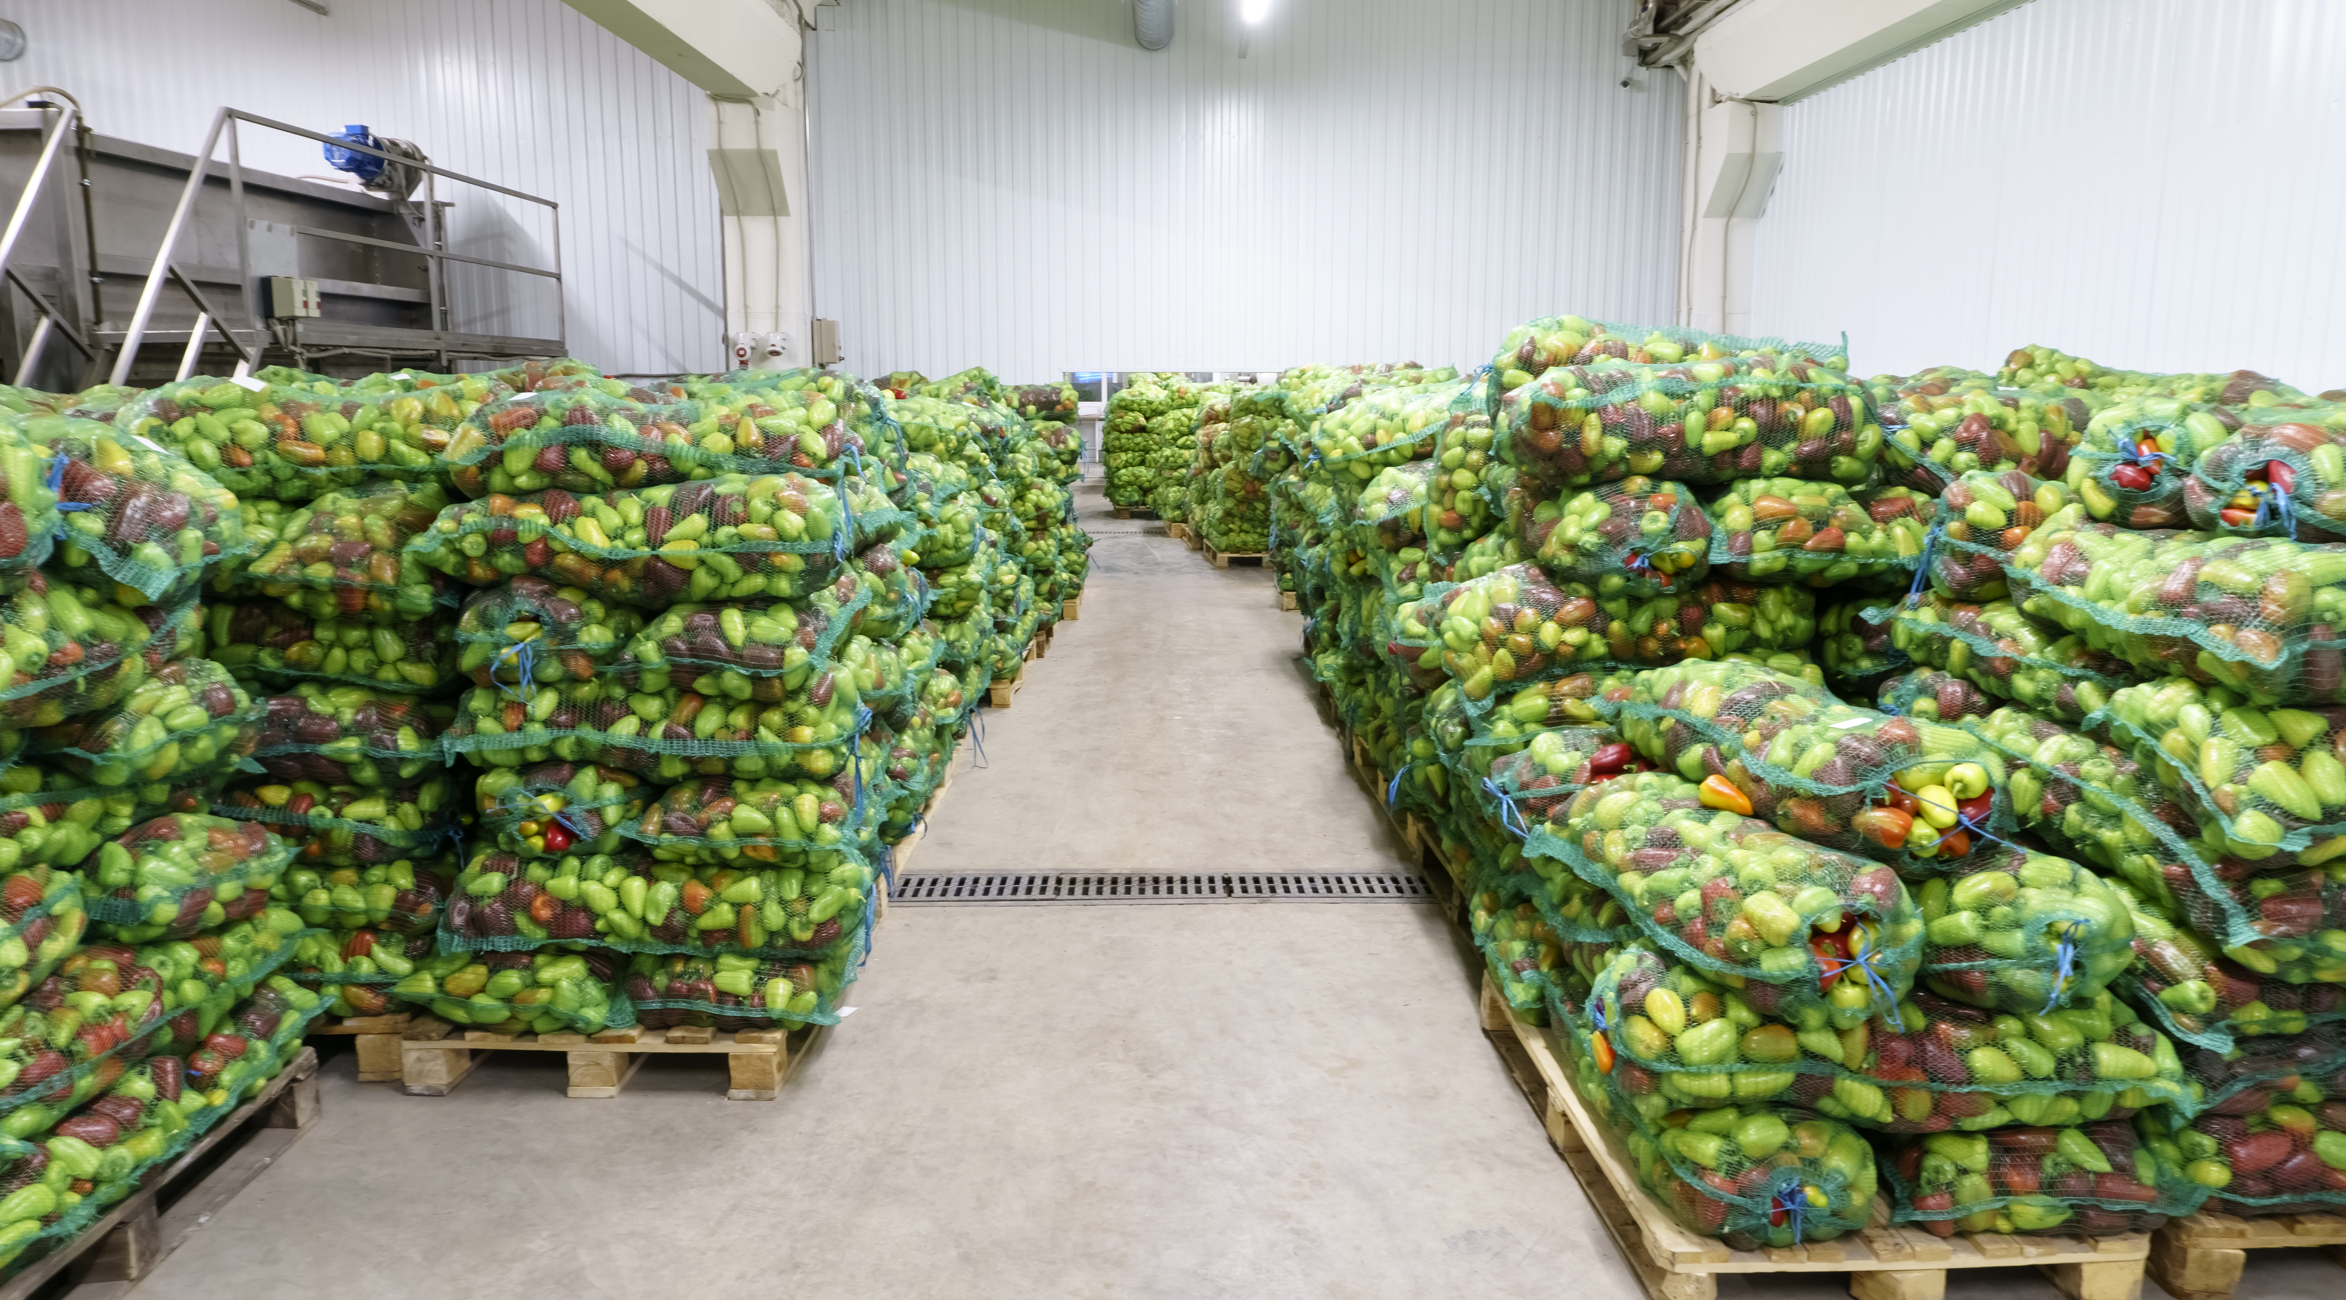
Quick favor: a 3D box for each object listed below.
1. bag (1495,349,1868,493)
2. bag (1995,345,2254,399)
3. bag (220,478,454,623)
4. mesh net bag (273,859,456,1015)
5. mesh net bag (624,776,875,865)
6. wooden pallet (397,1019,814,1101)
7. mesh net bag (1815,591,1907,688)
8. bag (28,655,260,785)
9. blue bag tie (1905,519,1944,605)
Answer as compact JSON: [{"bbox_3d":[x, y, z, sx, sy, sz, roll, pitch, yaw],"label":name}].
[{"bbox_3d":[1.110,-0.506,3.413,0.860,0.240,0.450,0,9,0],"label":"bag"},{"bbox_3d":[2.980,-0.823,4.932,0.780,0.230,0.420,0,9,0],"label":"bag"},{"bbox_3d":[-1.700,-0.260,3.546,0.460,0.240,0.780,0,9,-3],"label":"bag"},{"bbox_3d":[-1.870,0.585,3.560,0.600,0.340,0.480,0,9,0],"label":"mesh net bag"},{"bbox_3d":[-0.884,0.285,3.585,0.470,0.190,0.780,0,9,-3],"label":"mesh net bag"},{"bbox_3d":[-1.240,0.793,3.930,0.800,0.144,1.200,0,9,0],"label":"wooden pallet"},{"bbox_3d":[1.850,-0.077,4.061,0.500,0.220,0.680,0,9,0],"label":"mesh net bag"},{"bbox_3d":[-2.070,0.132,2.781,0.730,0.220,0.500,1,10,6],"label":"bag"},{"bbox_3d":[1.470,-0.176,3.086,0.075,0.170,0.050,0,9,-3],"label":"blue bag tie"}]

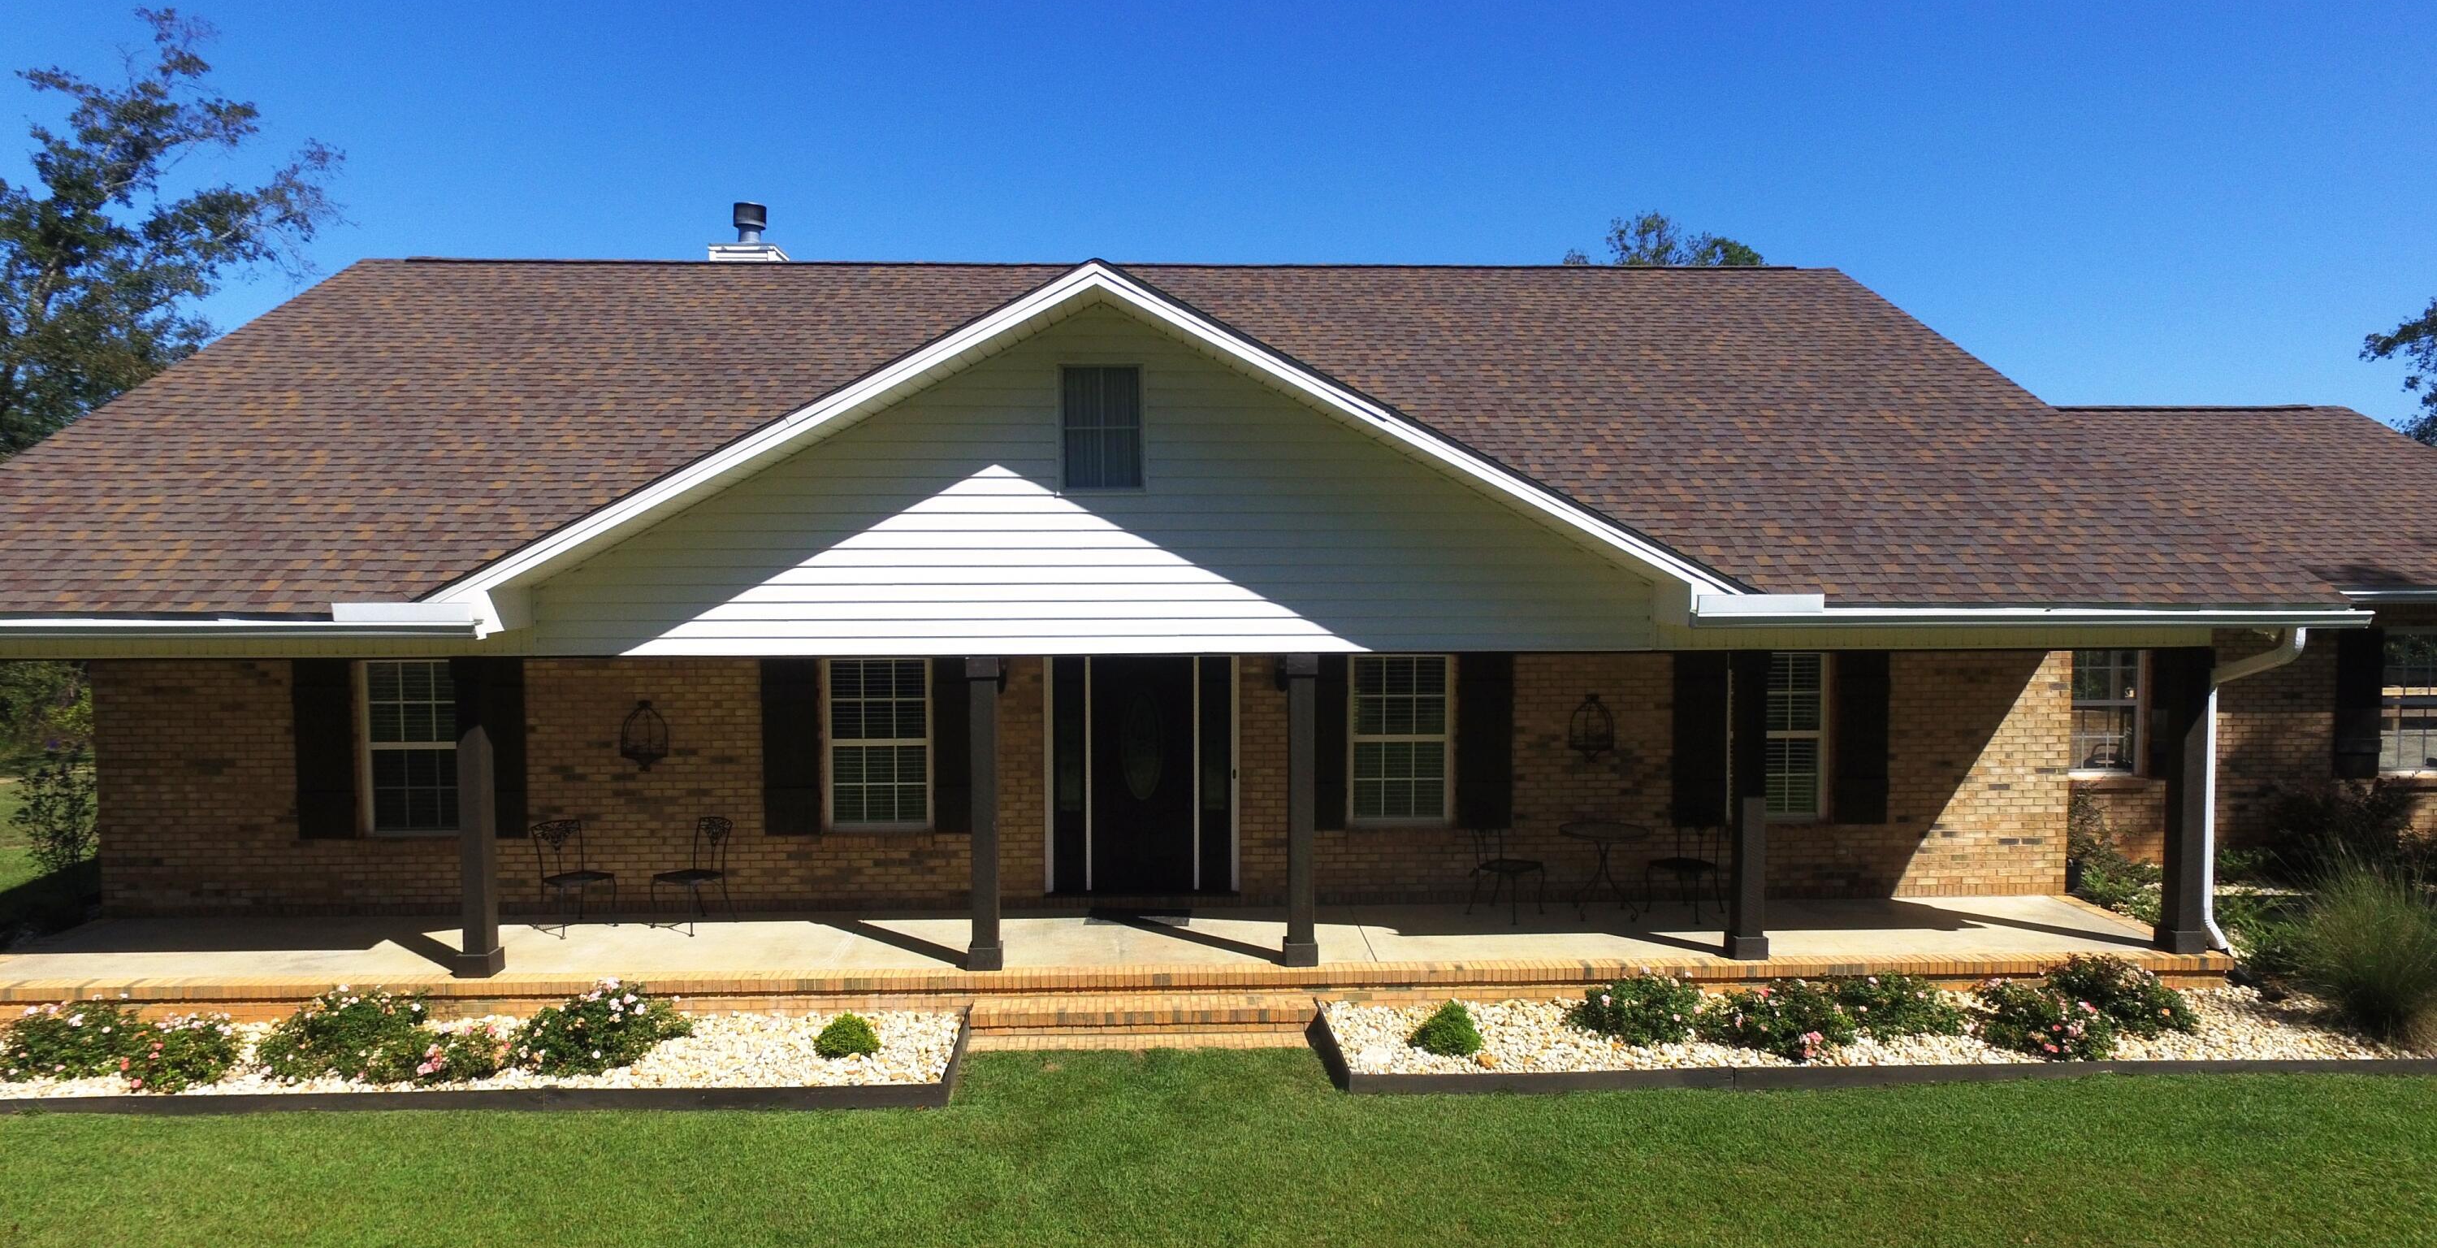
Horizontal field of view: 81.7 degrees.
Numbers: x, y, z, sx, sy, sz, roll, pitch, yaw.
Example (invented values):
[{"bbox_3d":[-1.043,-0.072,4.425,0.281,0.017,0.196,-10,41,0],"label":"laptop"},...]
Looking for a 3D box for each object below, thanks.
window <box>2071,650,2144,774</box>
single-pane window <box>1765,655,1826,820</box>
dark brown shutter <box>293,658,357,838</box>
[{"bbox_3d":[9.184,0.810,14.642,0.890,1.480,0.080,0,3,-2],"label":"window"},{"bbox_3d":[4.896,0.990,12.300,0.896,1.497,0.100,0,2,-2],"label":"single-pane window"},{"bbox_3d":[-7.428,1.027,11.693,0.470,1.540,0.050,0,3,-2],"label":"dark brown shutter"}]

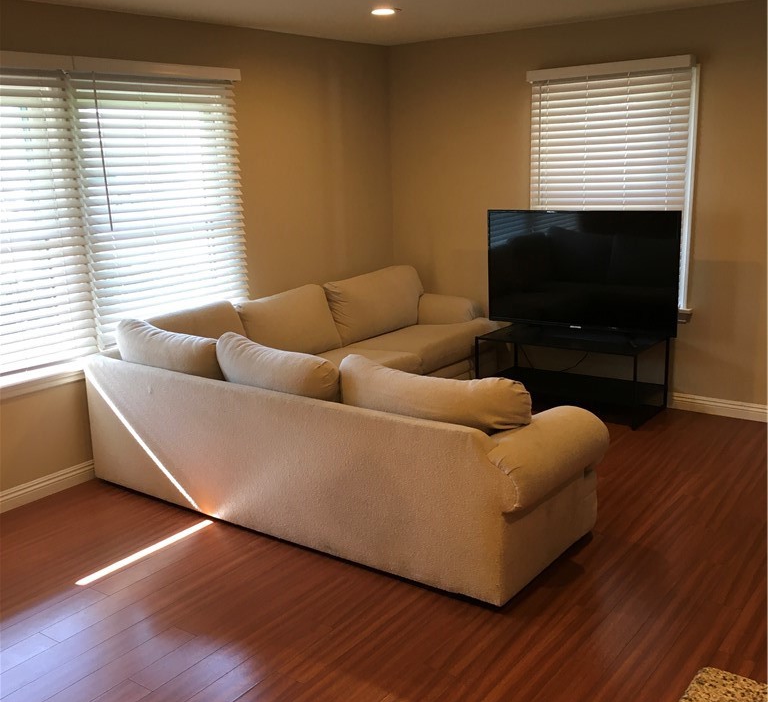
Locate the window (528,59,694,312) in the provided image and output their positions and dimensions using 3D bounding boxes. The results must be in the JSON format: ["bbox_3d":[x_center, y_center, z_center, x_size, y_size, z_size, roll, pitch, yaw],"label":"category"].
[{"bbox_3d":[1.387,-1.055,5.446,1.056,1.465,0.090,8,16,37],"label":"window"}]

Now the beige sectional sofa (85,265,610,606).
[{"bbox_3d":[0.269,0.152,4.751,2.507,0.847,2.639,8,16,36],"label":"beige sectional sofa"}]

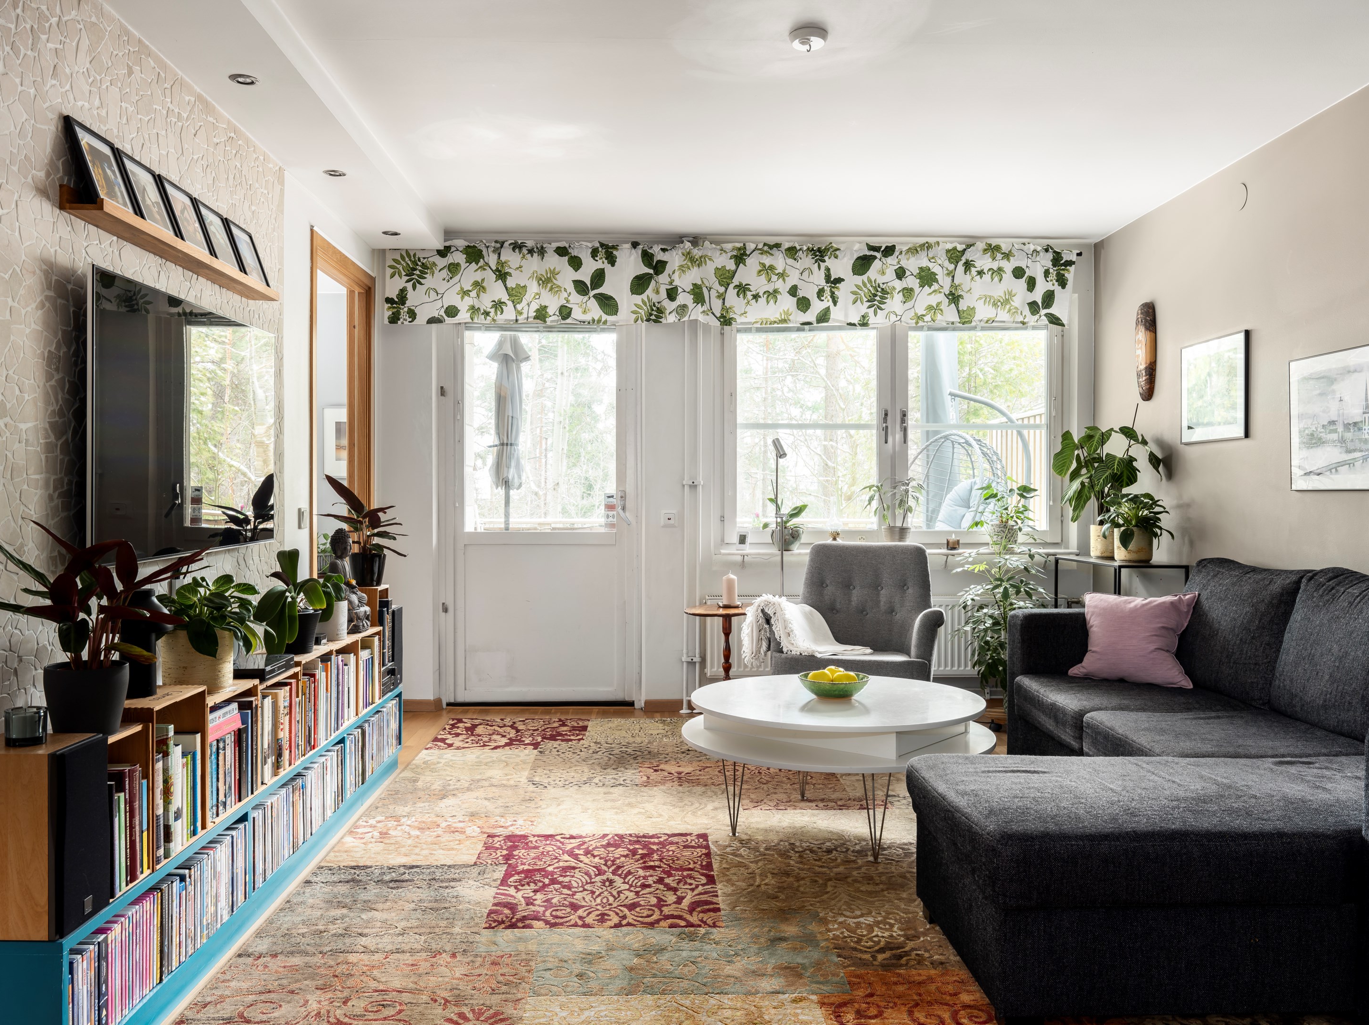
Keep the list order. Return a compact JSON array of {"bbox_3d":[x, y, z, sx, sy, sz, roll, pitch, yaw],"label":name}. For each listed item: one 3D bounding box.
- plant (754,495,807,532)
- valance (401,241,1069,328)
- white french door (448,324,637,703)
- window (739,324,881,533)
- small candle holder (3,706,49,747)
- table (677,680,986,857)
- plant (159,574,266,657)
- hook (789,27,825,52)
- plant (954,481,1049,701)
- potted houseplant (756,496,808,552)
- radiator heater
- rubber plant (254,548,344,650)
[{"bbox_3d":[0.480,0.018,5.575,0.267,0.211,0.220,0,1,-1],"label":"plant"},{"bbox_3d":[0.242,-1.135,5.523,3.443,0.414,0.090,0,1,-1],"label":"valance"},{"bbox_3d":[-0.721,-0.032,5.664,0.957,2.028,0.080,0,1,-1],"label":"white french door"},{"bbox_3d":[0.641,-0.427,5.809,0.750,1.081,0.080,0,1,-1],"label":"window"},{"bbox_3d":[-1.228,0.398,2.076,0.073,0.061,0.073,0,1,-1],"label":"small candle holder"},{"bbox_3d":[0.501,0.815,3.648,1.015,0.422,1.015,0,1,0],"label":"table"},{"bbox_3d":[-1.172,0.253,2.759,0.250,0.197,0.250,0,1,-2],"label":"plant"},{"bbox_3d":[0.342,-1.312,3.101,0.112,0.050,0.112,0,1,-1],"label":"hook"},{"bbox_3d":[1.526,0.394,5.300,0.430,1.079,0.410,0,1,-2],"label":"plant"},{"bbox_3d":[0.489,0.057,5.580,0.255,0.275,0.210,0,1,-2],"label":"potted houseplant"},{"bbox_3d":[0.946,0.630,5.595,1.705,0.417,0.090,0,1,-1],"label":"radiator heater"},{"bbox_3d":[-1.230,0.278,3.530,0.265,0.332,0.250,0,1,-1],"label":"rubber plant"}]

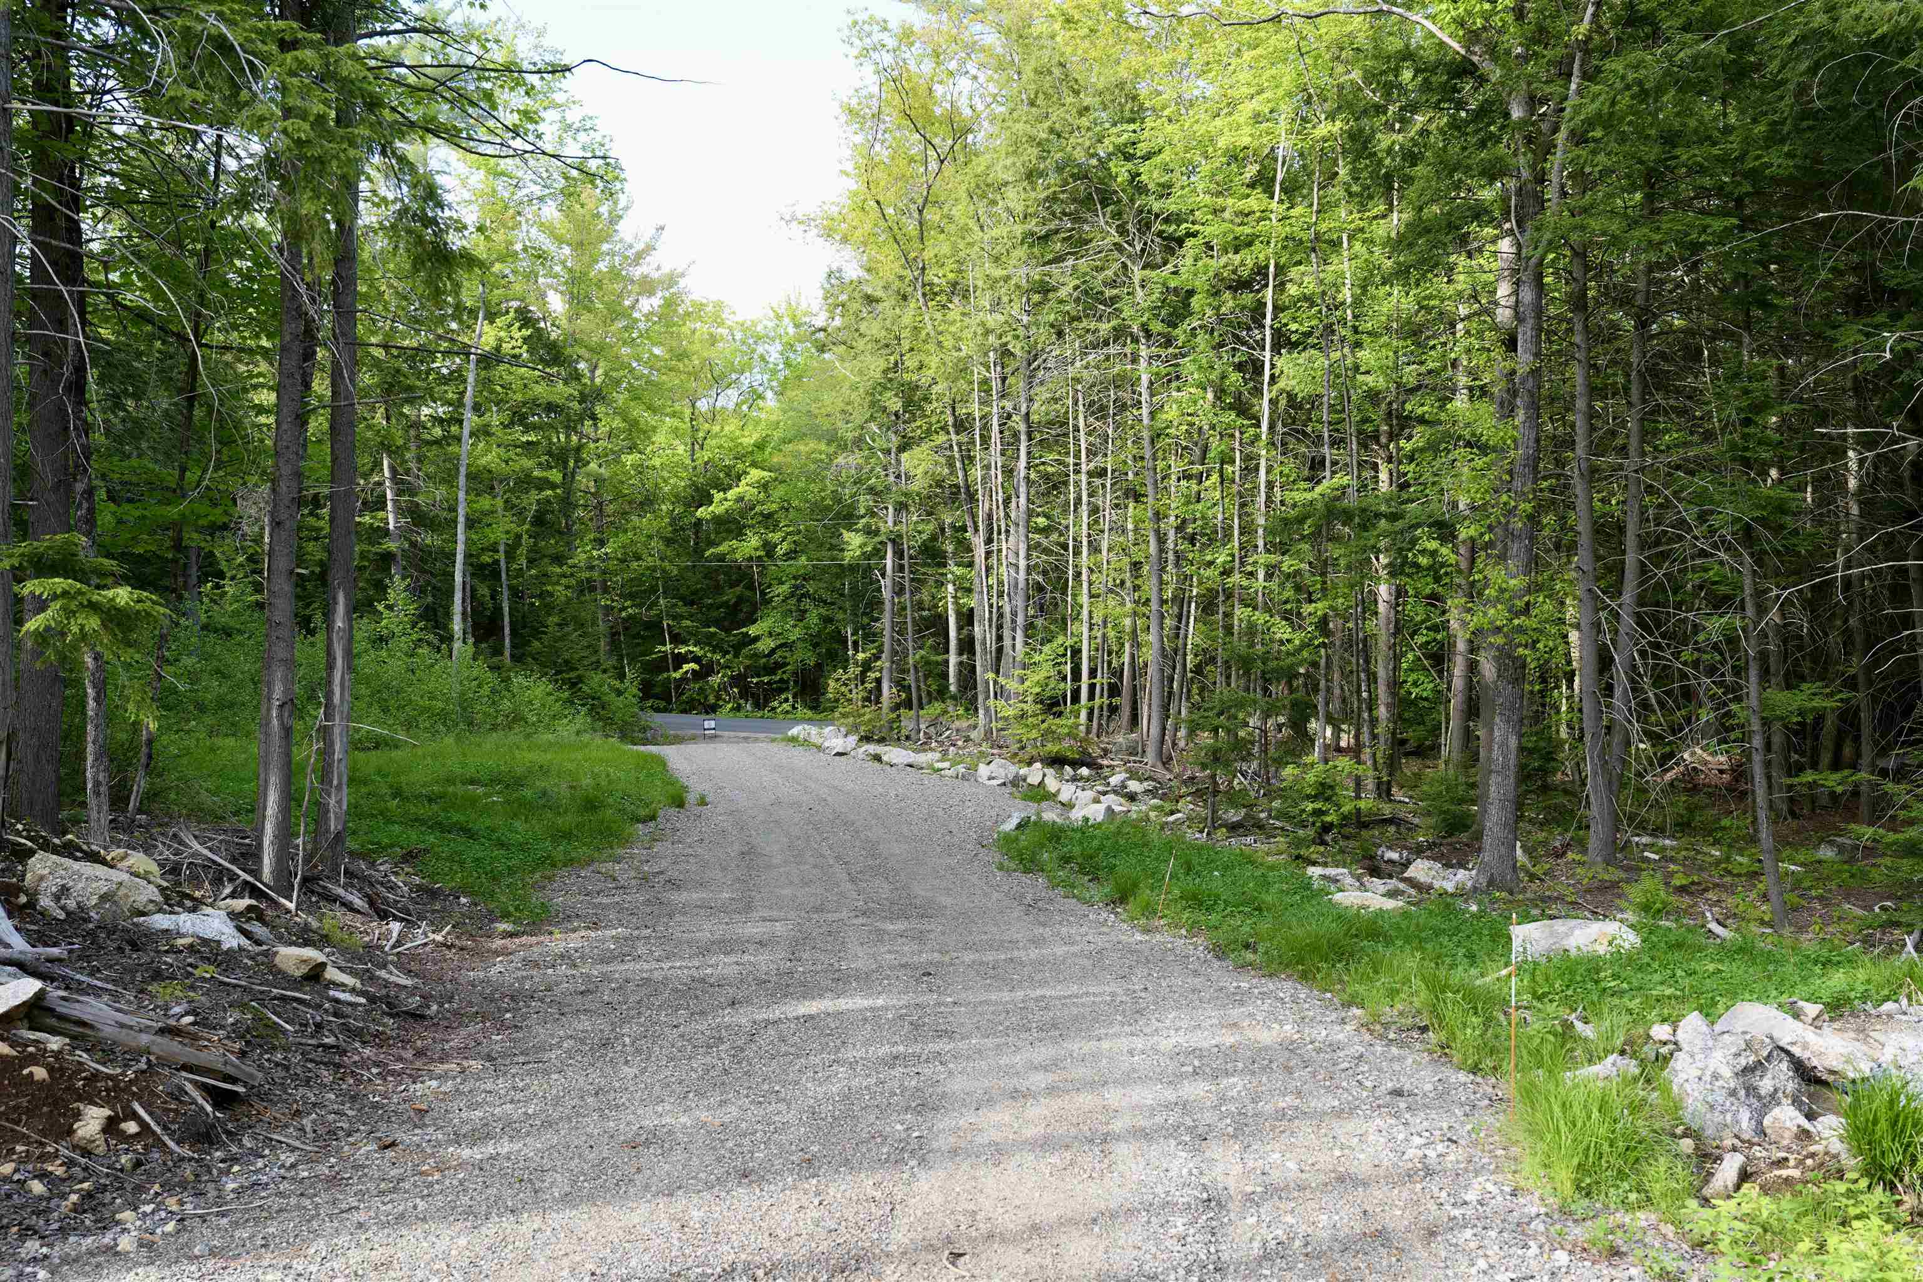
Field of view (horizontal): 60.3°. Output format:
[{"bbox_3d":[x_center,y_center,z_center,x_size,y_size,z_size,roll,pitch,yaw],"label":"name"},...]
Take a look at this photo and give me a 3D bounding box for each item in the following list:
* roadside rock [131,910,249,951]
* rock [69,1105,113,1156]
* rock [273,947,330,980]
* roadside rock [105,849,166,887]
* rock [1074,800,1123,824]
[{"bbox_3d":[-3.494,1.314,7.500,0.520,0.150,0.320,0,0,-13],"label":"roadside rock"},{"bbox_3d":[-2.627,1.477,5.000,0.132,0.135,0.120,0,0,-15],"label":"rock"},{"bbox_3d":[-2.954,1.437,7.400,0.260,0.125,0.200,0,0,-11],"label":"rock"},{"bbox_3d":[-4.188,1.155,8.400,0.310,0.185,0.260,0,0,-14],"label":"roadside rock"},{"bbox_3d":[1.354,1.704,16.400,0.510,0.250,0.400,0,0,2],"label":"rock"}]

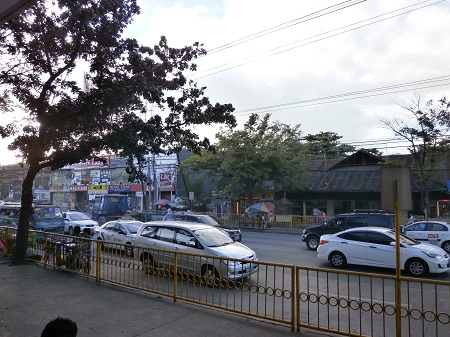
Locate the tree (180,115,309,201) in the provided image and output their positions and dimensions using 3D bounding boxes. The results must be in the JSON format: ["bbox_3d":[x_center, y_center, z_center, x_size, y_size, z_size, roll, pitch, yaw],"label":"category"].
[{"bbox_3d":[1.814,-0.050,30.066,10.600,9.800,9.300,0,-5,0],"label":"tree"}]

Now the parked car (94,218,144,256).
[{"bbox_3d":[-4.445,3.114,15.736,4.300,1.480,1.700,-4,-6,39],"label":"parked car"}]

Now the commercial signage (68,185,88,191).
[{"bbox_3d":[-18.928,2.500,43.643,4.074,0.865,0.250,-3,-6,31],"label":"commercial signage"}]

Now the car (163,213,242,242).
[{"bbox_3d":[-1.279,3.223,18.023,4.600,1.700,1.780,-3,-6,38],"label":"car"}]

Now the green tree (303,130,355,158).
[{"bbox_3d":[15.421,0.627,49.459,8.800,12.550,8.300,0,-5,0],"label":"green tree"}]

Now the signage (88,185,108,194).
[{"bbox_3d":[-15.627,2.589,41.646,3.619,1.231,0.250,-3,-6,31],"label":"signage"}]

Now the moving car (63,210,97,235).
[{"bbox_3d":[-10.607,3.763,23.764,4.350,1.480,1.710,-4,-6,39],"label":"moving car"}]

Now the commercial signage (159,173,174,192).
[{"bbox_3d":[-5.914,1.365,34.150,1.974,1.922,0.300,-3,-6,31],"label":"commercial signage"}]

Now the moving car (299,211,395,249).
[{"bbox_3d":[6.165,3.080,16.408,4.750,1.820,1.820,-3,-6,38],"label":"moving car"}]

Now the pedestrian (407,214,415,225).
[{"bbox_3d":[11.337,3.562,20.534,0.380,1.520,0.500,-3,-6,38],"label":"pedestrian"}]

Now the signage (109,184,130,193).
[{"bbox_3d":[-12.444,2.353,39.751,3.634,0.940,0.250,-3,-6,31],"label":"signage"}]

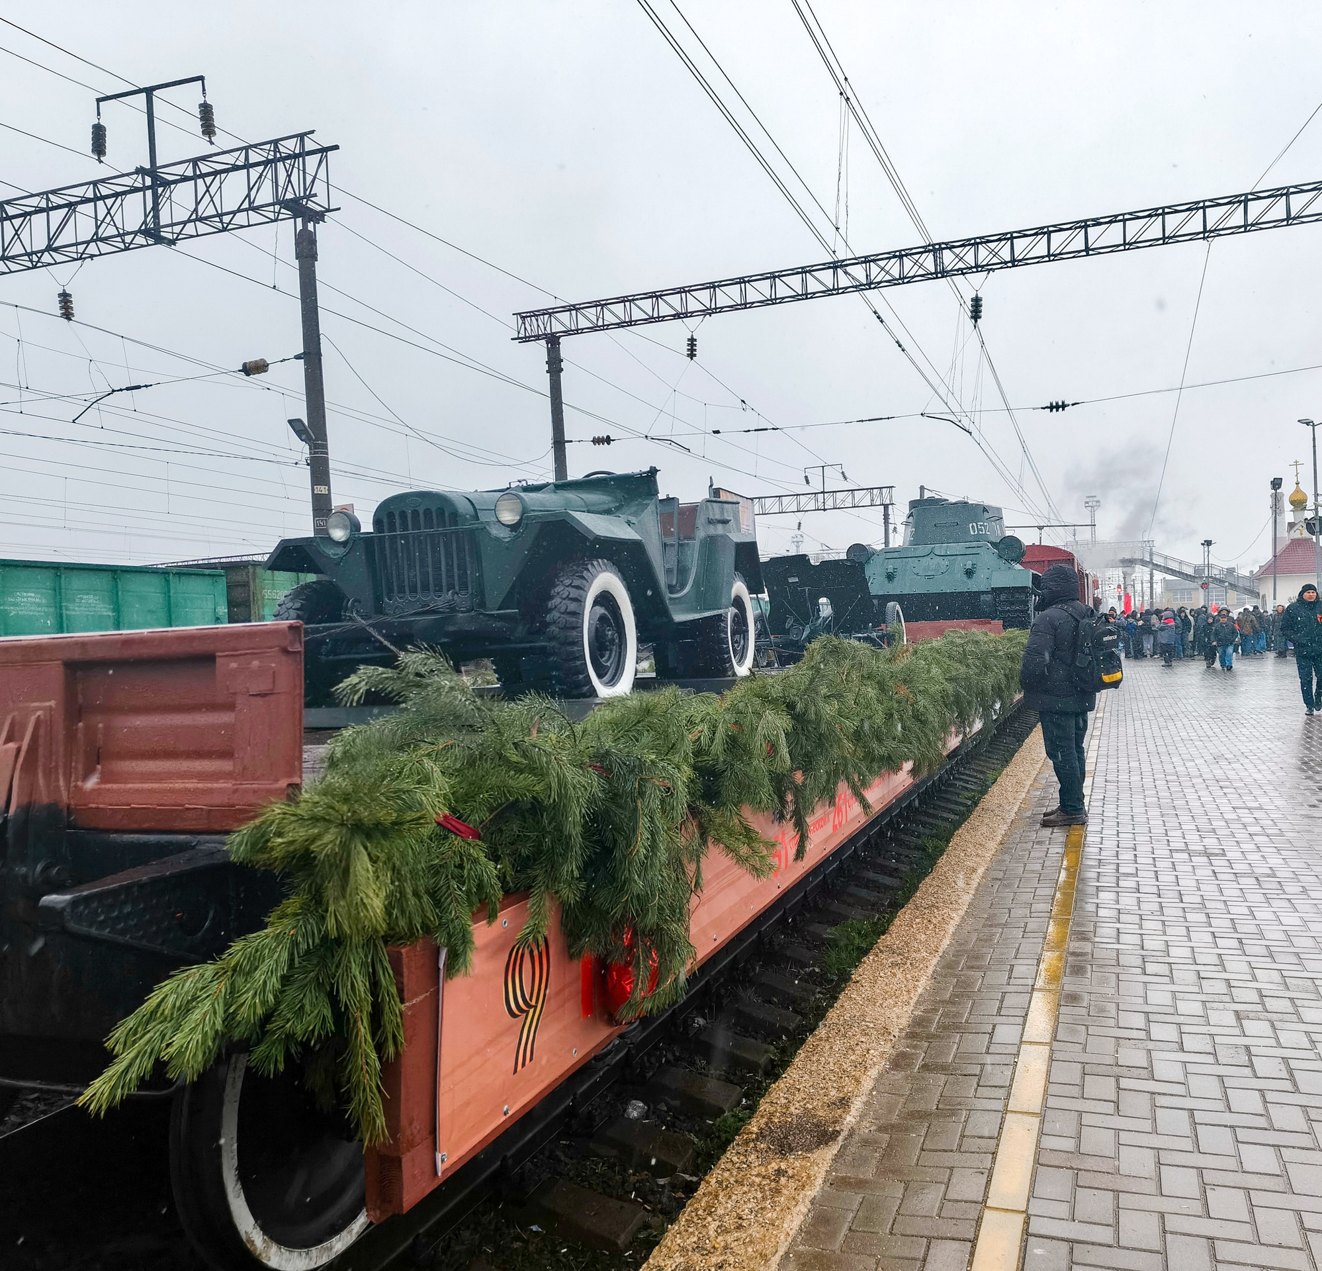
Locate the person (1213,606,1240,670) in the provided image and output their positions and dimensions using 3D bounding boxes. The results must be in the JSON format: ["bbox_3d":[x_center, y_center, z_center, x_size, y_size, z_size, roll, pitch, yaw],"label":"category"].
[{"bbox_3d":[14.412,0.130,28.819,0.580,1.516,0.420,-3,0,25],"label":"person"}]

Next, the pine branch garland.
[{"bbox_3d":[1.820,0.452,8.442,0.750,1.000,14.000,-2,0,22],"label":"pine branch garland"}]

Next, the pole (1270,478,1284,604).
[{"bbox_3d":[22.936,-2.685,41.997,0.400,6.500,0.350,-2,0,22],"label":"pole"}]

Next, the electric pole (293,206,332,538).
[{"bbox_3d":[-6.358,-2.830,21.000,0.420,10.199,0.420,-3,0,22],"label":"electric pole"}]

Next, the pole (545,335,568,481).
[{"bbox_3d":[-2.619,-2.951,30.100,0.420,10.157,0.420,-3,0,22],"label":"pole"}]

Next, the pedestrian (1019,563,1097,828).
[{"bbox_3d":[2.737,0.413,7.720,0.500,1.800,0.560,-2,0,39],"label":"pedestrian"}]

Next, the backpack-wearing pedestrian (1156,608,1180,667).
[{"bbox_3d":[14.429,0.094,32.000,0.580,1.660,0.480,-2,0,22],"label":"backpack-wearing pedestrian"}]

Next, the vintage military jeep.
[{"bbox_3d":[-0.658,-0.319,6.897,1.780,1.330,3.350,-2,0,22],"label":"vintage military jeep"}]

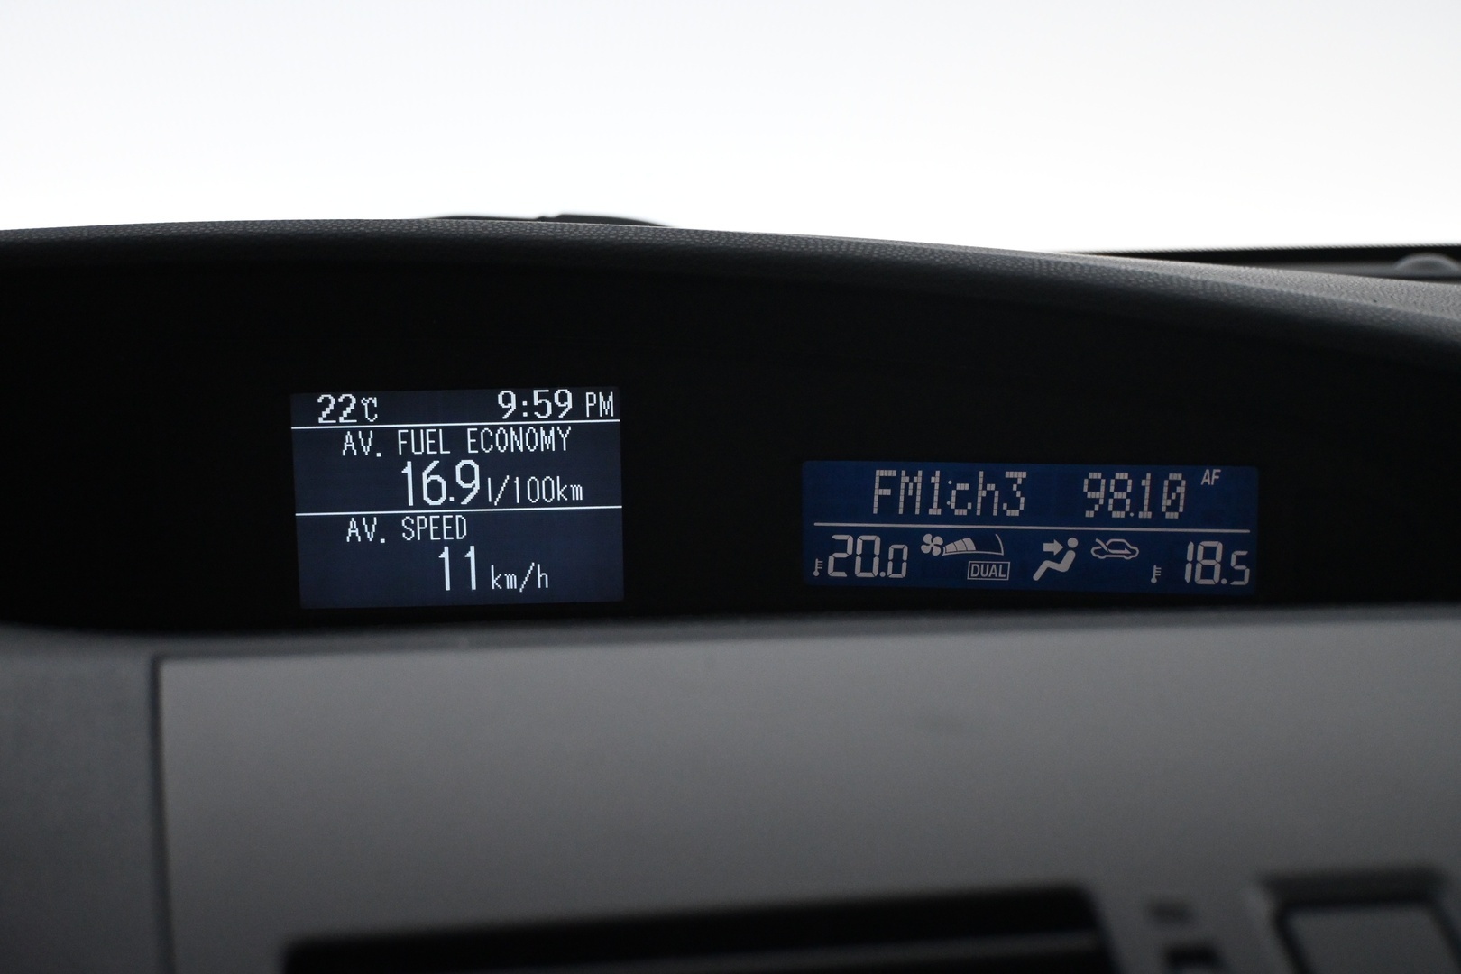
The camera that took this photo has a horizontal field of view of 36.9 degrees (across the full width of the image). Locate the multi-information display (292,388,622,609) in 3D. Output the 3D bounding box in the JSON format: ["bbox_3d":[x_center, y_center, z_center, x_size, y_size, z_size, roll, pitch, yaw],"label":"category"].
[{"bbox_3d":[-0.058,0.002,0.468,0.069,0.046,0.008,-1,11,-3],"label":"multi-information display"}]

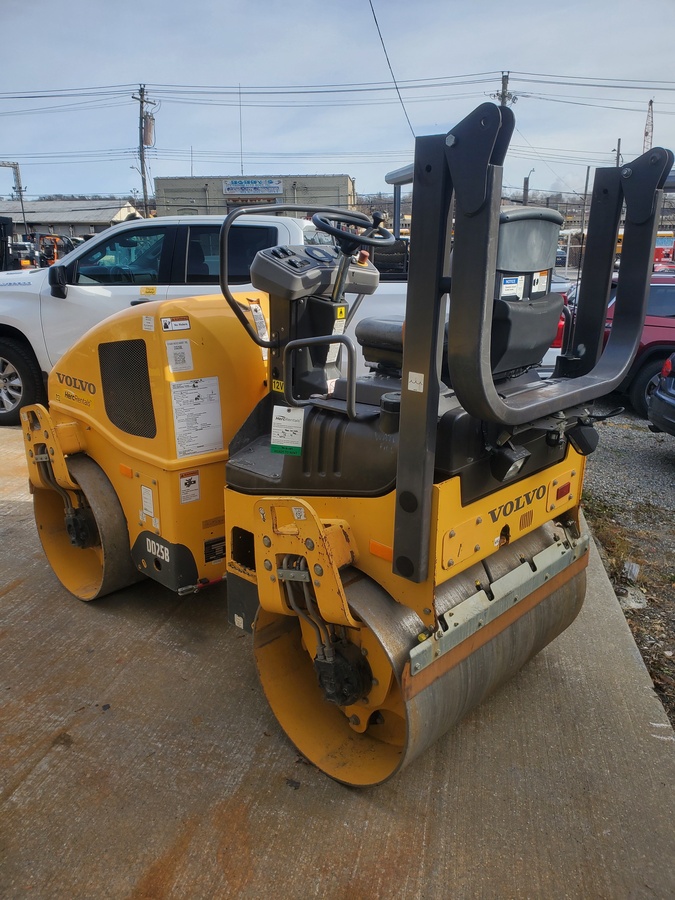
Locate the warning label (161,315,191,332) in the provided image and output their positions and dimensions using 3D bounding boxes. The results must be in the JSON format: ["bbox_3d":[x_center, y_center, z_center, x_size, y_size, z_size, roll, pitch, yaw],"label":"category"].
[{"bbox_3d":[-0.668,-0.521,2.799,0.005,0.055,0.127,-3,10,45],"label":"warning label"}]

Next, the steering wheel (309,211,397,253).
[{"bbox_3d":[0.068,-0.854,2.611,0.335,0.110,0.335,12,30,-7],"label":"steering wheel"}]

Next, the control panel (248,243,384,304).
[{"bbox_3d":[-0.075,-0.733,2.771,0.440,0.145,0.290,-16,36,-43],"label":"control panel"}]

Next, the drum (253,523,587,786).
[{"bbox_3d":[0.358,0.641,2.649,0.742,0.742,1.182,18,24,42],"label":"drum"}]

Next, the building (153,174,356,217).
[{"bbox_3d":[-5.409,-17.138,50.749,13.192,5.434,10.000,2,18,5],"label":"building"}]

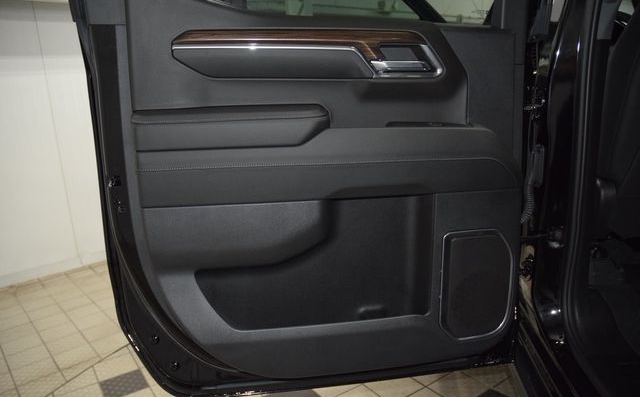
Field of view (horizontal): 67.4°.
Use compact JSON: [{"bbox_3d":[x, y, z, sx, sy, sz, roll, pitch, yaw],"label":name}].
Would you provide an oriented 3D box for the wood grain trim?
[{"bbox_3d":[-0.033,-0.324,1.012,0.527,0.056,0.030,-3,12,-9],"label":"wood grain trim"}]

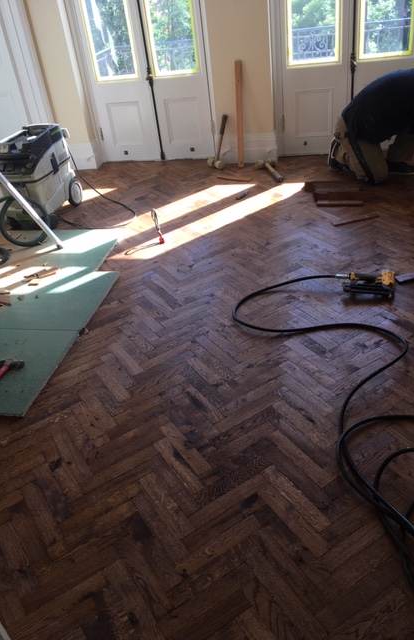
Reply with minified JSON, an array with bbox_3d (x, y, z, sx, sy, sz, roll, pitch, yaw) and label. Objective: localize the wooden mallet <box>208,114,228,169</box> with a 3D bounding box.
[{"bbox_3d":[0.112,-1.494,4.490,0.072,0.438,0.138,-4,27,-37],"label":"wooden mallet"}]

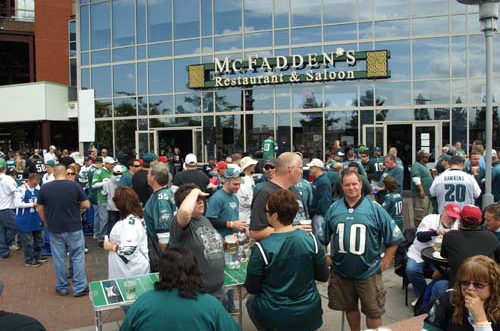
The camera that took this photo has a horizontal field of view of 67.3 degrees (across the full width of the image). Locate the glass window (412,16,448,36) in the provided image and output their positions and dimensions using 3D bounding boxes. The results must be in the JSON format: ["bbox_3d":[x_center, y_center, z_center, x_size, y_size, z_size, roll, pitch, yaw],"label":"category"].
[{"bbox_3d":[6.618,-5.127,13.765,1.296,0.666,0.080,0,3,18],"label":"glass window"}]

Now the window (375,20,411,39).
[{"bbox_3d":[5.209,-4.988,13.700,1.220,0.651,0.100,0,1,12],"label":"window"}]

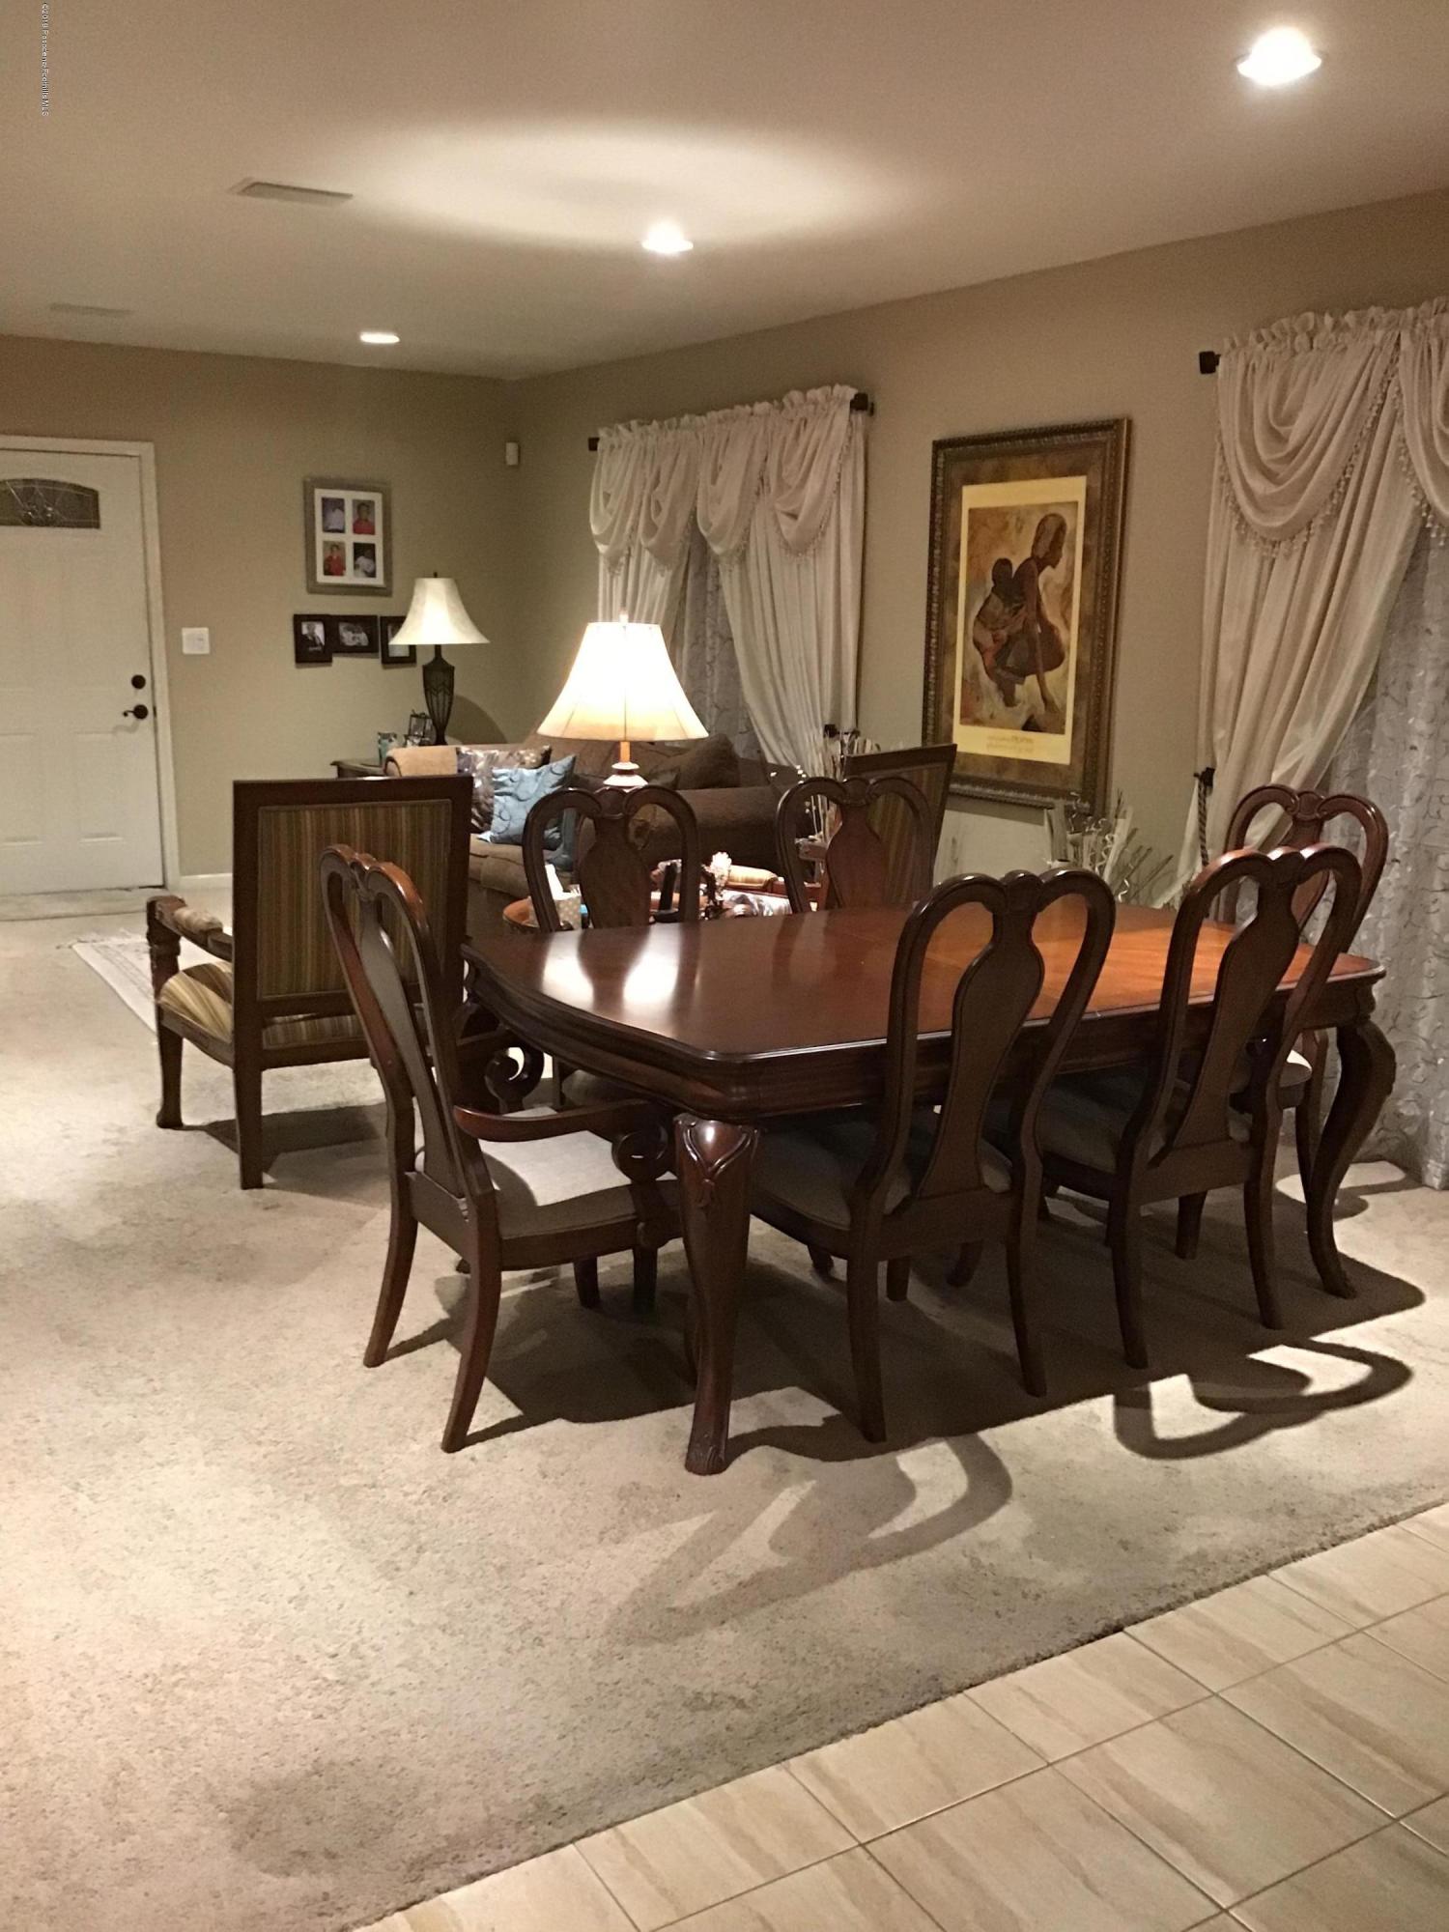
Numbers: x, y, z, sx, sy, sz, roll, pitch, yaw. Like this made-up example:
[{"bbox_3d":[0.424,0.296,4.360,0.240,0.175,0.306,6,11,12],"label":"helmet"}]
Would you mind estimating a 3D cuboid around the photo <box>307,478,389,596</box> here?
[{"bbox_3d":[-1.875,-2.148,8.685,0.428,0.548,0.030,-6,14,-31],"label":"photo"}]

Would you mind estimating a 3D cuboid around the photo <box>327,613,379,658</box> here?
[{"bbox_3d":[-1.877,-1.680,8.798,0.255,0.190,0.020,-6,14,-31],"label":"photo"}]

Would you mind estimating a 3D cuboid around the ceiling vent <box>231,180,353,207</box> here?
[{"bbox_3d":[-1.181,-2.111,4.728,0.300,0.020,0.195,-6,14,-31],"label":"ceiling vent"}]

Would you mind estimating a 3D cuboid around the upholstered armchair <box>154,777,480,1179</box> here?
[{"bbox_3d":[-1.098,-0.021,4.663,0.720,1.050,0.800,-6,14,-29],"label":"upholstered armchair"}]

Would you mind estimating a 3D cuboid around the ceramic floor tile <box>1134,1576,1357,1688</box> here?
[{"bbox_3d":[0.782,1.007,2.609,0.300,0.010,0.178,-6,14,-31],"label":"ceramic floor tile"}]

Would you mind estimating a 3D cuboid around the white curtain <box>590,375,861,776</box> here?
[{"bbox_3d":[-0.083,-1.234,7.426,0.170,2.200,2.070,-6,14,-31],"label":"white curtain"}]

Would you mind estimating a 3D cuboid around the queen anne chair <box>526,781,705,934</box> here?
[{"bbox_3d":[-0.124,0.141,3.965,0.520,1.043,0.600,-5,14,-27],"label":"queen anne chair"}]

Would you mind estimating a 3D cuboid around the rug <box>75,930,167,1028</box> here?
[{"bbox_3d":[-1.800,0.014,6.862,1.250,0.012,1.870,-7,15,-31],"label":"rug"}]

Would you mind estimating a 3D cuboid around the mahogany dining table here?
[{"bbox_3d":[0.441,0.346,3.765,1.820,0.753,1.080,-6,14,-31],"label":"mahogany dining table"}]

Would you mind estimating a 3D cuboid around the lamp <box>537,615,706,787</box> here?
[{"bbox_3d":[-0.279,-0.568,4.792,0.472,0.810,0.472,1,12,0],"label":"lamp"}]

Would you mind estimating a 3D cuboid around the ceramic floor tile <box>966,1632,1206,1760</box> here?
[{"bbox_3d":[0.518,1.036,2.455,0.300,0.010,0.180,-6,14,-31],"label":"ceramic floor tile"}]

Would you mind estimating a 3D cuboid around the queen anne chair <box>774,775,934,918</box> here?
[{"bbox_3d":[0.479,0.087,4.272,0.520,1.043,0.600,-5,14,-27],"label":"queen anne chair"}]

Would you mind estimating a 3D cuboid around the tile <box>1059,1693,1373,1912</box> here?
[{"bbox_3d":[0.647,1.082,2.255,0.306,0.010,0.304,-6,14,-31],"label":"tile"}]

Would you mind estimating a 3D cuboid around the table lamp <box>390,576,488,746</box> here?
[{"bbox_3d":[-1.388,-1.465,8.420,0.475,0.870,0.475,-6,14,-31],"label":"table lamp"}]

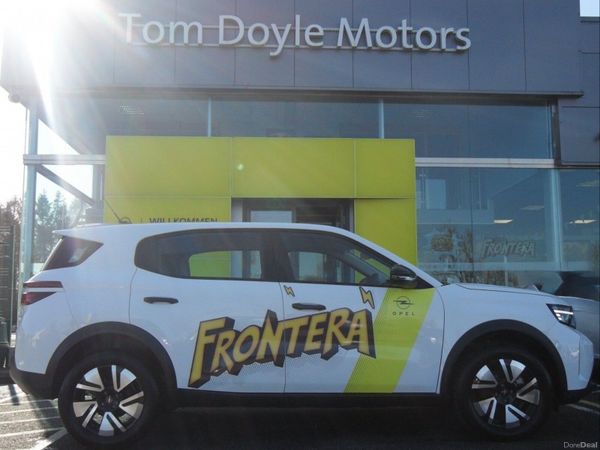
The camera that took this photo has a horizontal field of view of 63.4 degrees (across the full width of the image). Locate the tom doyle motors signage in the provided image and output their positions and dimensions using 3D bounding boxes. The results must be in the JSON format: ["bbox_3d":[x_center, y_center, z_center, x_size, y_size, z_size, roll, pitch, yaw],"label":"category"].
[{"bbox_3d":[-0.016,-3.186,8.212,5.951,0.722,0.100,0,-4,-3],"label":"tom doyle motors signage"}]

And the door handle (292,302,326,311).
[{"bbox_3d":[0.064,0.551,3.273,0.230,0.051,0.050,0,-4,-3],"label":"door handle"}]

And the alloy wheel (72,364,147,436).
[{"bbox_3d":[-1.255,1.148,3.256,0.463,0.463,0.200,0,-4,-3],"label":"alloy wheel"}]

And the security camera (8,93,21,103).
[{"bbox_3d":[-4.806,-2.146,8.168,0.150,0.160,0.200,-3,-5,30],"label":"security camera"}]

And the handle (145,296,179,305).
[{"bbox_3d":[-0.920,0.502,3.223,0.223,0.051,0.050,0,-4,-3],"label":"handle"}]

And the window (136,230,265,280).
[{"bbox_3d":[-0.694,0.215,3.398,0.888,0.353,0.110,0,-4,-3],"label":"window"}]

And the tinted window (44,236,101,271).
[{"bbox_3d":[-1.603,0.201,3.420,0.413,0.239,0.120,0,-4,-3],"label":"tinted window"}]

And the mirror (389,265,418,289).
[{"bbox_3d":[0.698,0.349,3.273,0.191,0.158,0.220,0,-4,-3],"label":"mirror"}]

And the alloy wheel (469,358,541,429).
[{"bbox_3d":[1.389,1.152,3.399,0.483,0.483,0.200,0,-4,-3],"label":"alloy wheel"}]

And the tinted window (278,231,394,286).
[{"bbox_3d":[0.270,0.238,3.459,0.846,0.398,0.110,0,-4,-3],"label":"tinted window"}]

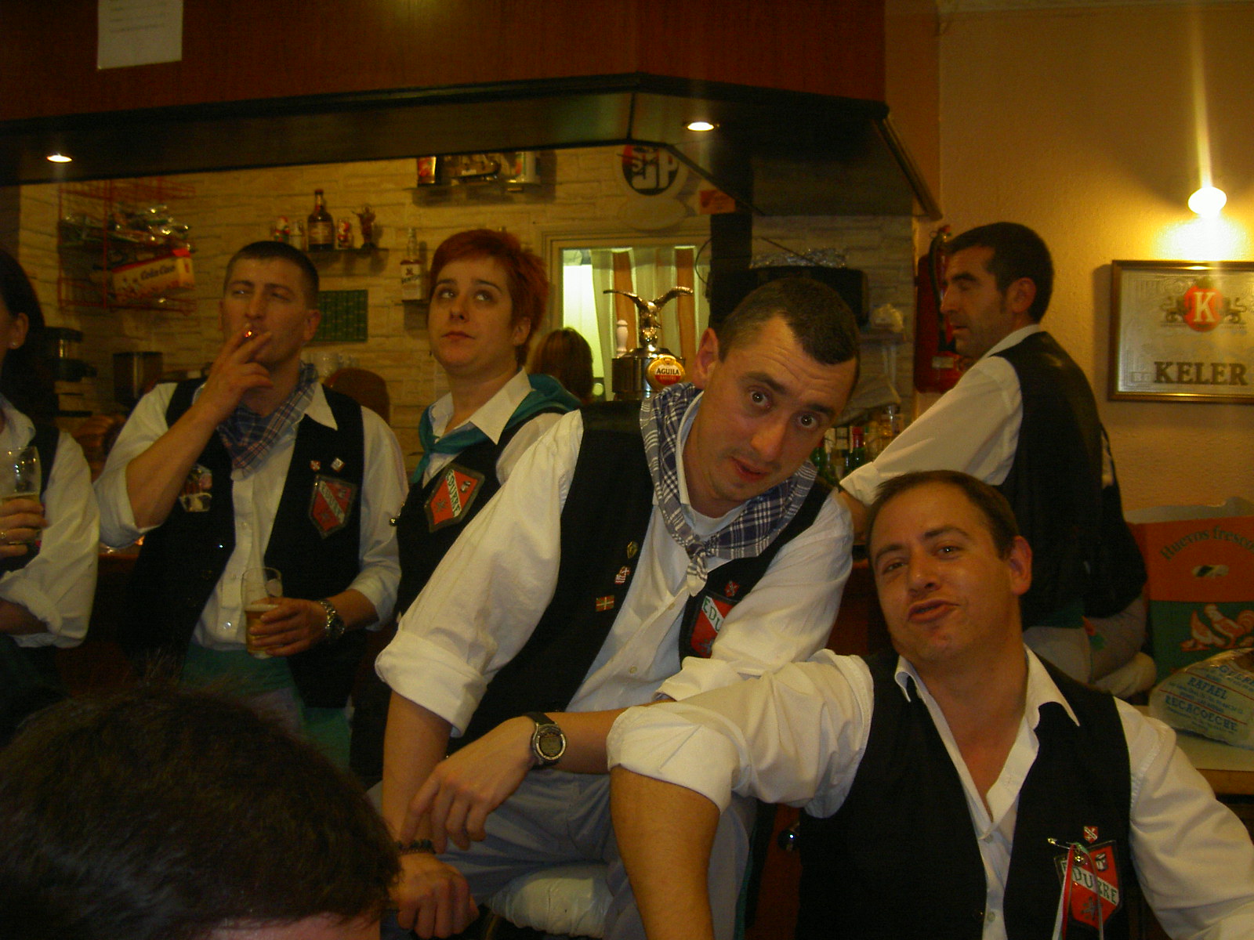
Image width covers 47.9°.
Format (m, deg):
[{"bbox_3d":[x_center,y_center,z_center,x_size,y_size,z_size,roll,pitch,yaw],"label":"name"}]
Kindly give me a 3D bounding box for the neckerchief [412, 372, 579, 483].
[{"bbox_3d":[-0.216,-0.070,2.320,0.230,0.180,0.240,2,3,40],"label":"neckerchief"}]

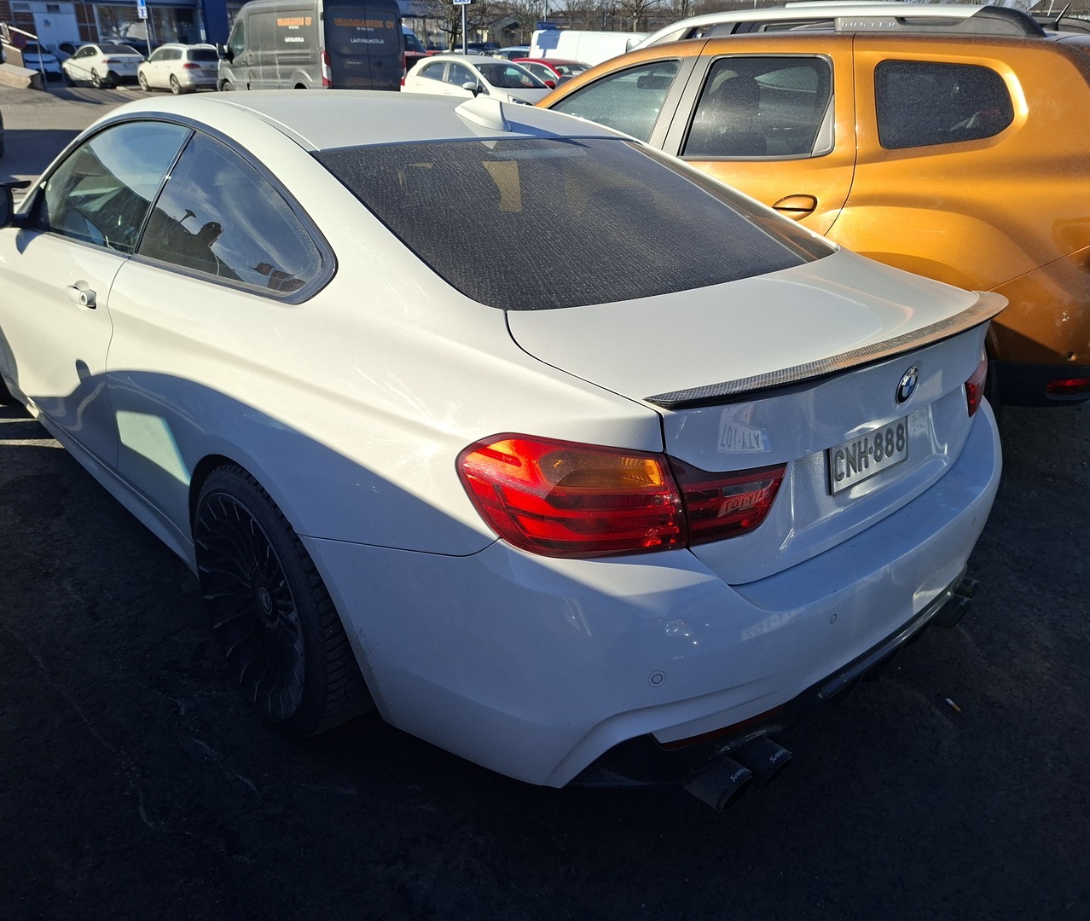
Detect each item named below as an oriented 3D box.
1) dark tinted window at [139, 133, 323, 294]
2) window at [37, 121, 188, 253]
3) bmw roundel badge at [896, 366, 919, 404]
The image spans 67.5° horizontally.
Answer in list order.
[{"bbox_3d":[-0.652,-0.543,1.740,0.830,0.330,0.050,21,1,41],"label":"dark tinted window"},{"bbox_3d":[-1.277,-0.797,2.344,1.010,0.375,0.060,21,2,41],"label":"window"},{"bbox_3d":[0.664,-0.138,1.498,0.075,0.075,0.014,-18,33,-40],"label":"bmw roundel badge"}]

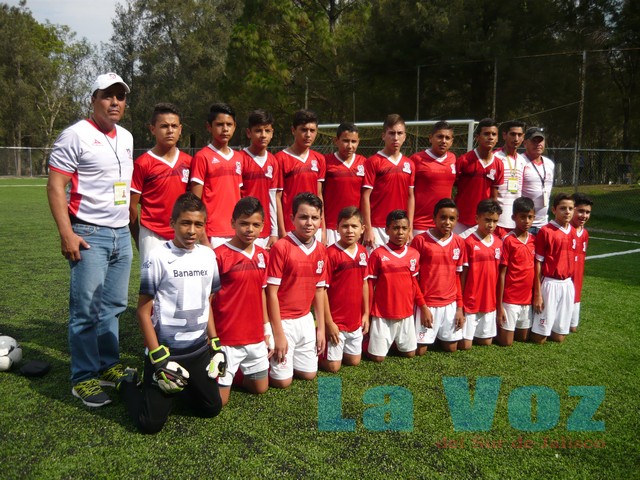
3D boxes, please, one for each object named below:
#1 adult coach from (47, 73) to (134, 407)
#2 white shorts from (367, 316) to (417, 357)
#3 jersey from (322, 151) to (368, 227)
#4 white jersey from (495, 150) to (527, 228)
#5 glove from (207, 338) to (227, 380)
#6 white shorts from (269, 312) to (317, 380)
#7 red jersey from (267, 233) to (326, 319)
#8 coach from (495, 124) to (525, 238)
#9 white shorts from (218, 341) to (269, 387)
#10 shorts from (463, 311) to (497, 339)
[{"bbox_3d":[-1.239,0.008,3.309,0.360,1.710,0.520,7,10,43],"label":"adult coach"},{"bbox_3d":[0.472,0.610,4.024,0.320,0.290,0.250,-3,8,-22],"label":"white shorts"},{"bbox_3d":[0.183,-0.347,4.370,0.420,0.560,0.250,-3,8,-22],"label":"jersey"},{"bbox_3d":[1.620,-0.429,5.188,0.460,0.670,0.260,-1,8,-5],"label":"white jersey"},{"bbox_3d":[-0.521,0.592,3.074,0.100,0.200,0.110,-4,9,-30],"label":"glove"},{"bbox_3d":[-0.155,0.616,3.560,0.330,0.410,0.270,-5,9,-30],"label":"white shorts"},{"bbox_3d":[-0.137,0.207,3.557,0.390,0.520,0.240,-5,9,-32],"label":"red jersey"},{"bbox_3d":[1.647,-0.211,5.246,0.470,1.624,0.290,-2,9,-15],"label":"coach"},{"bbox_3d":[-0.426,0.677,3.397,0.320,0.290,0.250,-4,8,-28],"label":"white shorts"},{"bbox_3d":[1.105,0.534,4.200,0.290,0.320,0.250,-3,8,-22],"label":"shorts"}]

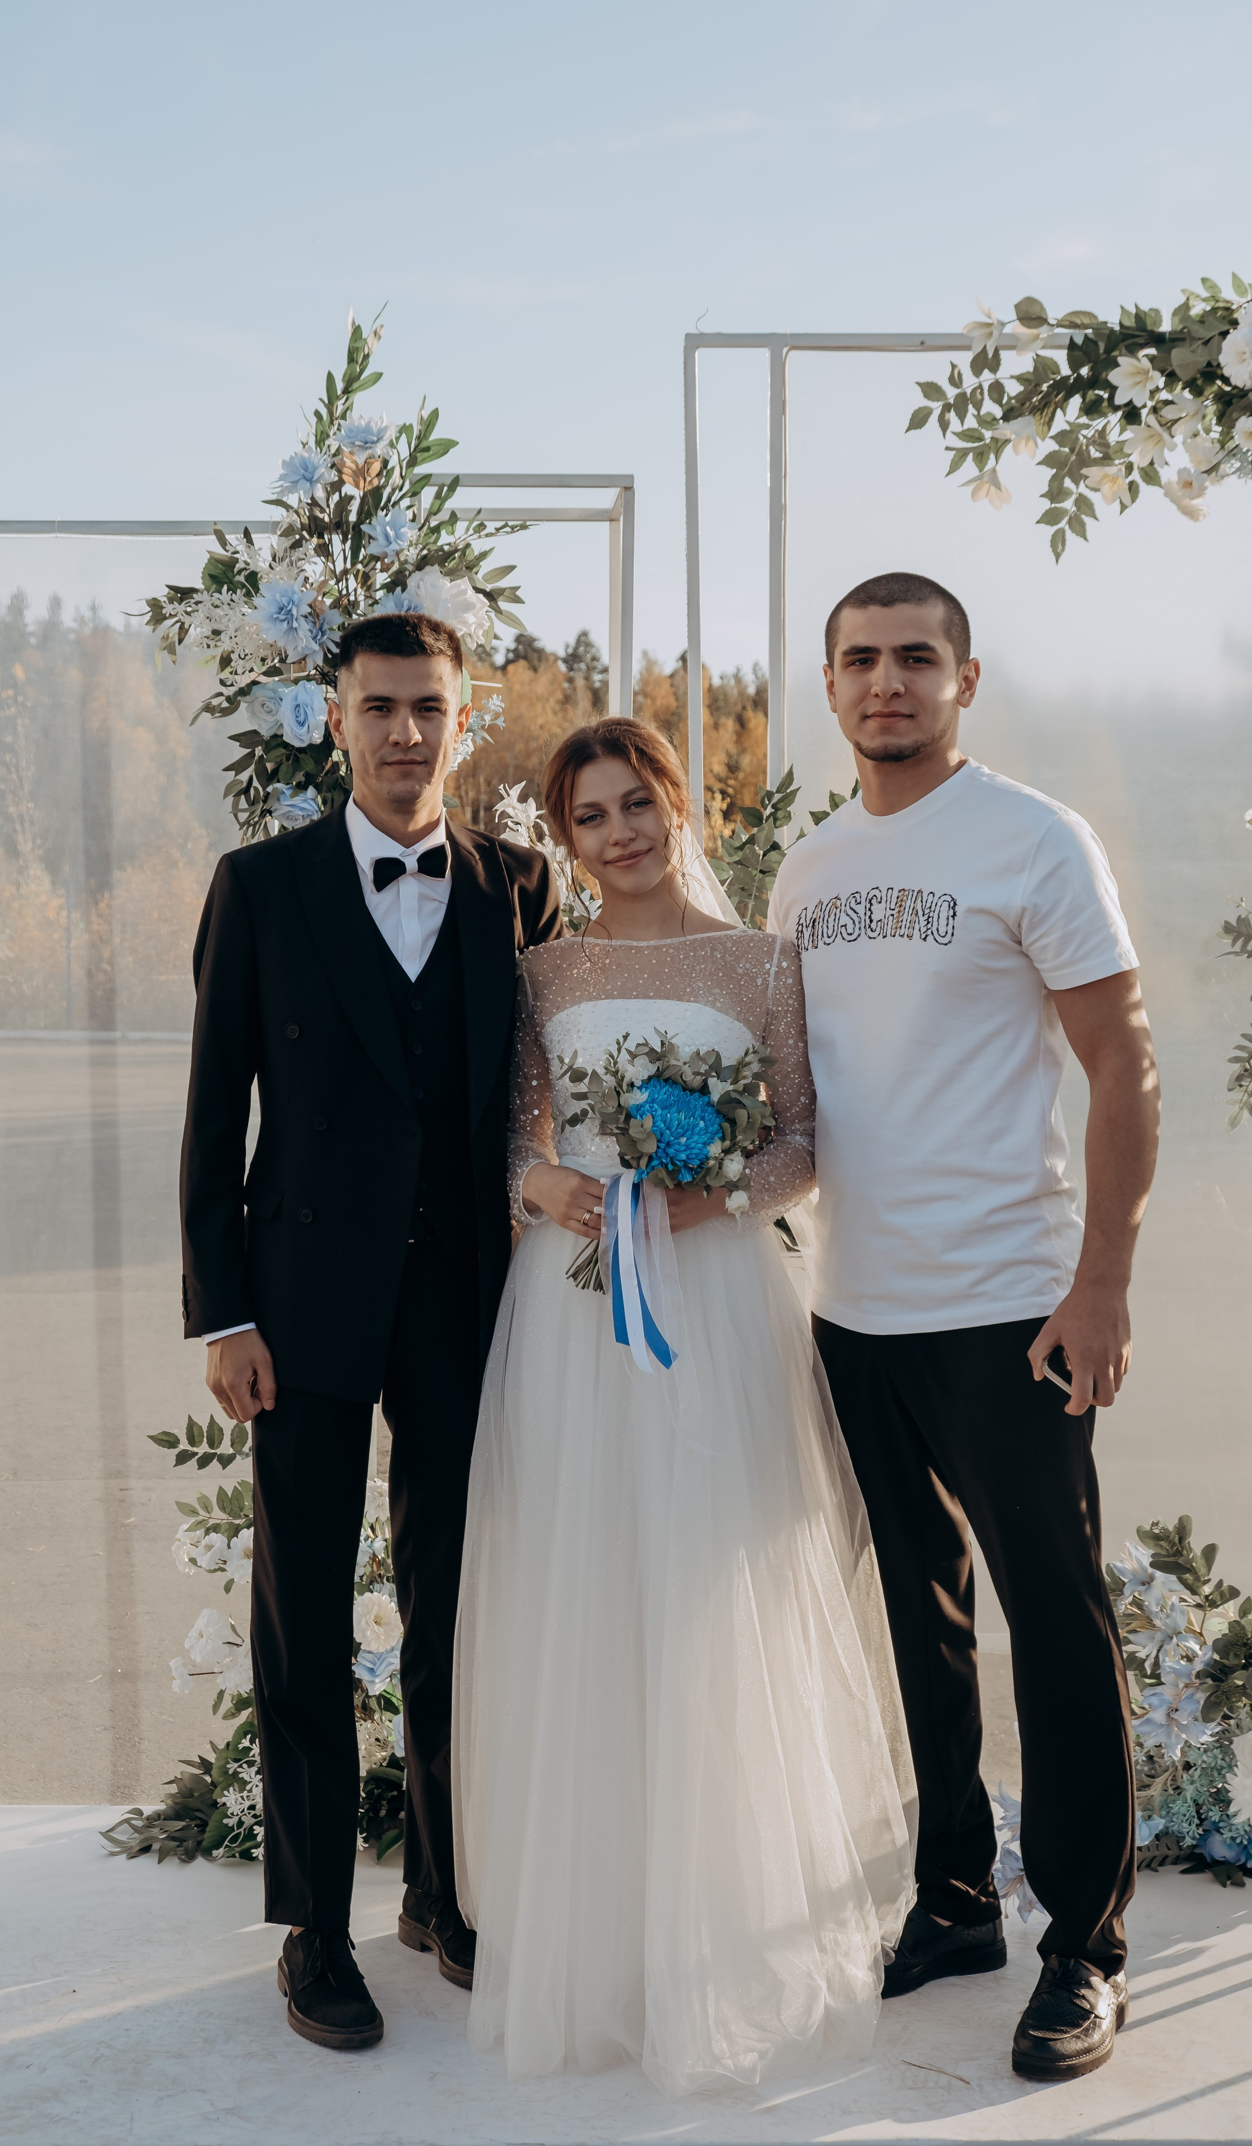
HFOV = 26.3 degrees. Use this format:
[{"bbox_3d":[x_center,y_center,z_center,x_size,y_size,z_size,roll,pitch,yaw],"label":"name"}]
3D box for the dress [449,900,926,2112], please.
[{"bbox_3d":[0.070,0.507,3.414,0.560,1.377,0.560,0,1,-2],"label":"dress"}]

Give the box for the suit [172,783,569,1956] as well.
[{"bbox_3d":[-0.327,0.375,3.460,0.480,1.438,0.310,0,1,-12],"label":"suit"}]

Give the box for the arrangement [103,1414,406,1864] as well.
[{"bbox_3d":[-0.556,0.850,4.122,0.470,0.657,0.420,0,1,-3],"label":"arrangement"}]

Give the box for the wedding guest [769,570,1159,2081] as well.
[{"bbox_3d":[0.432,0.284,3.388,0.500,1.825,0.400,0,1,17],"label":"wedding guest"}]

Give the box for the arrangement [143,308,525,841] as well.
[{"bbox_3d":[-0.441,-0.749,4.083,0.570,0.825,0.420,0,1,-3],"label":"arrangement"}]

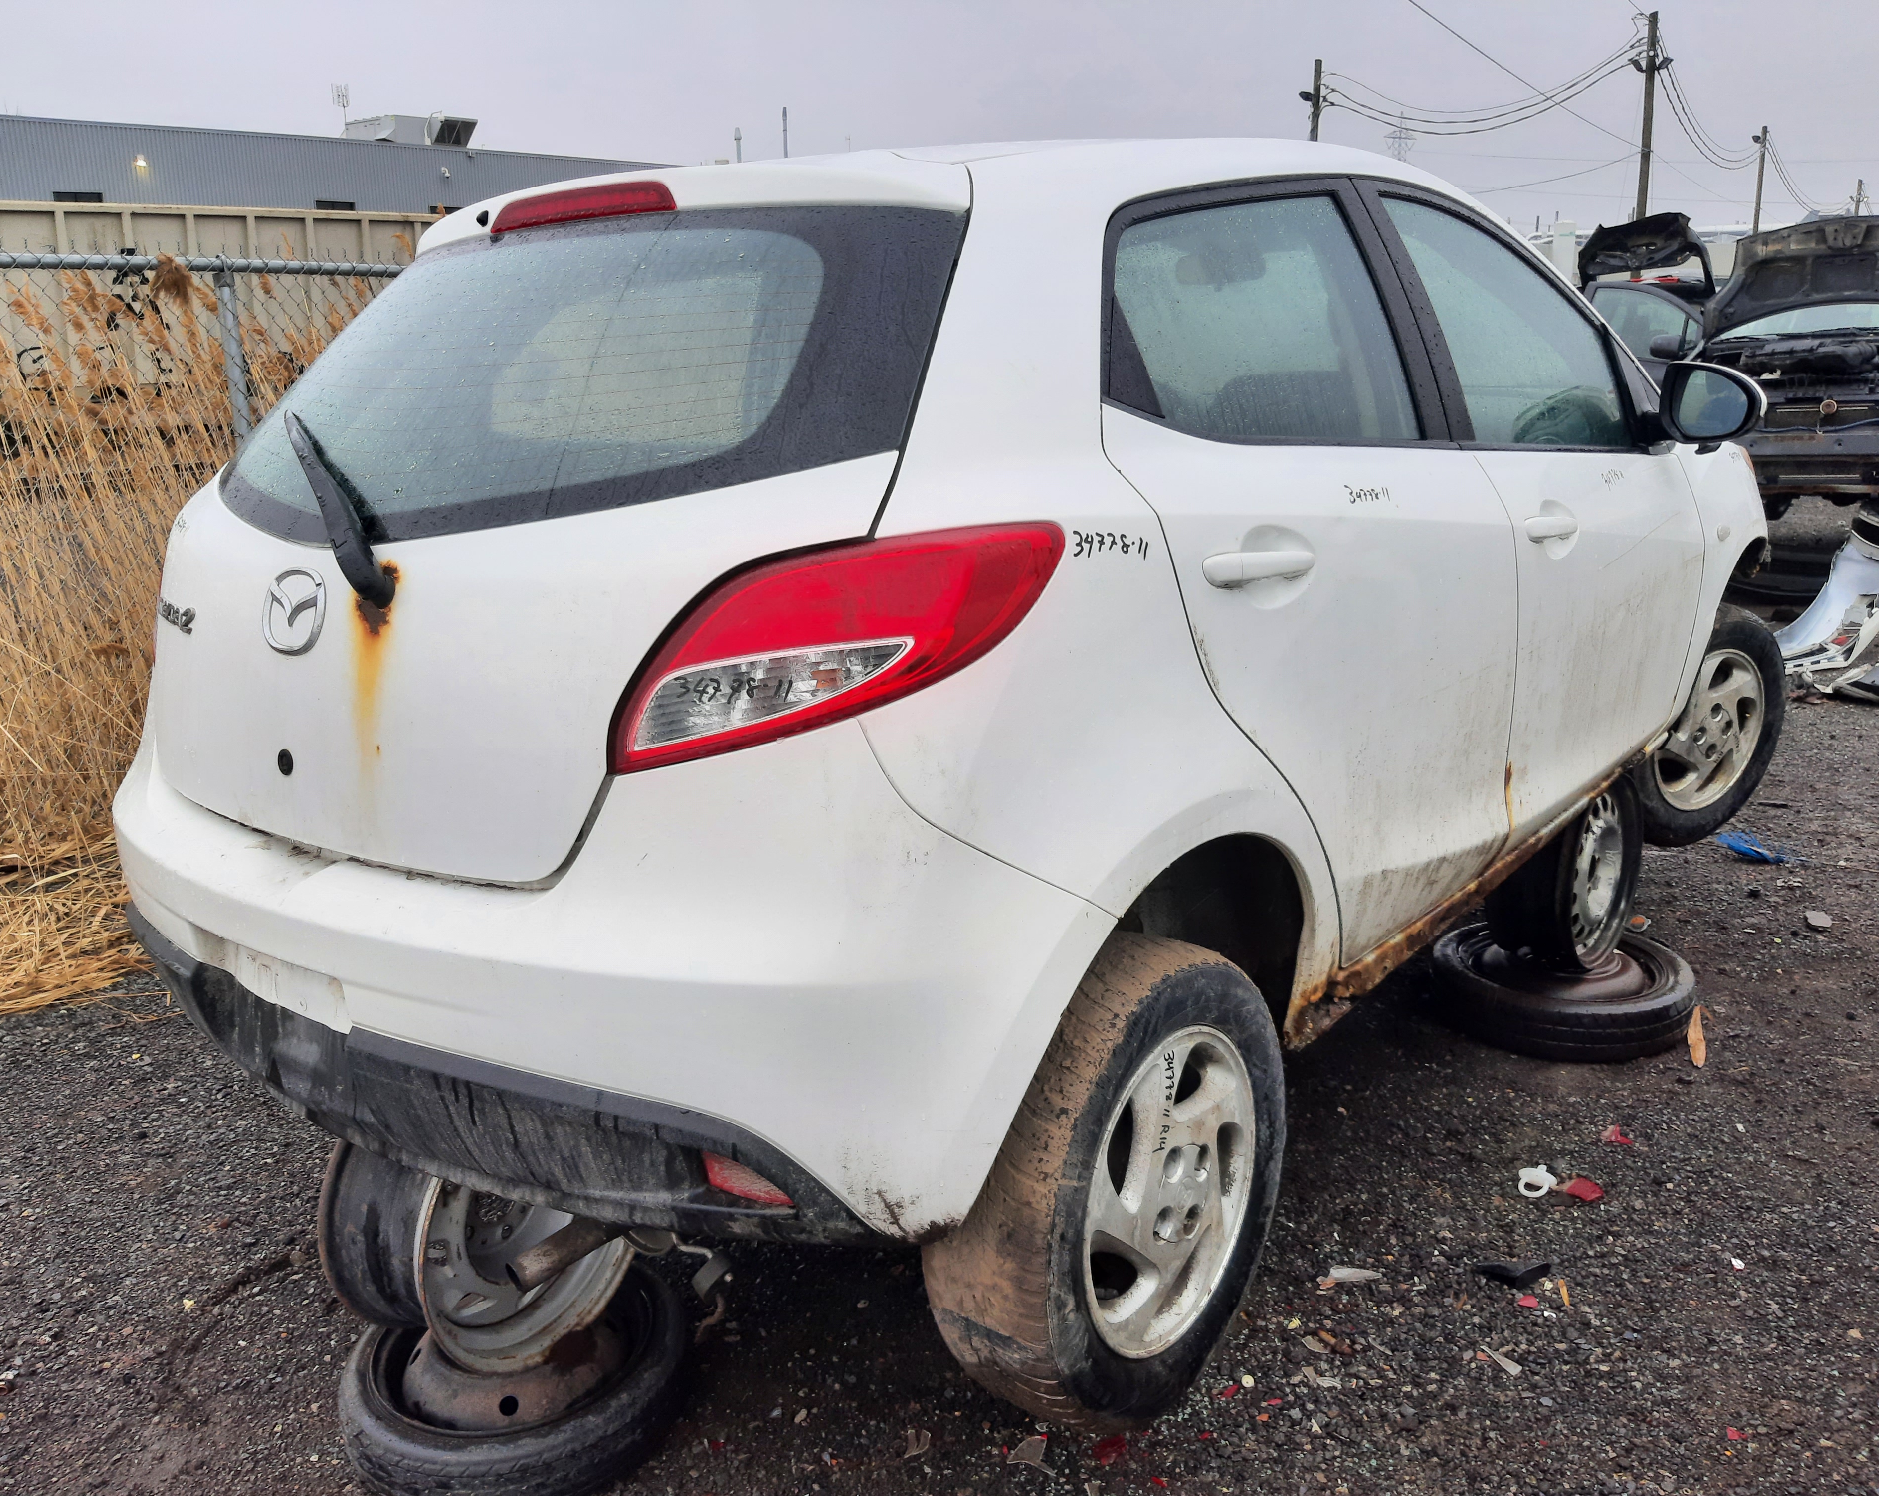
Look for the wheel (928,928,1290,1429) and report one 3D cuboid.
[{"bbox_3d":[0.219,0.512,1.824,0.185,0.580,0.580,9,18,38],"label":"wheel"}]

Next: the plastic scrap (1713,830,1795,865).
[{"bbox_3d":[2.292,0.260,4.193,0.150,0.050,0.210,-10,16,-30],"label":"plastic scrap"}]

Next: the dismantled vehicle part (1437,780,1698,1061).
[{"bbox_3d":[1.302,0.328,3.135,0.530,0.490,0.530,9,18,39],"label":"dismantled vehicle part"}]

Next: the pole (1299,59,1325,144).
[{"bbox_3d":[11.400,-15.400,45.400,0.350,10.000,0.350,-2,14,0],"label":"pole"}]

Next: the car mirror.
[{"bbox_3d":[1.530,-0.677,2.968,0.200,0.170,0.130,9,18,39],"label":"car mirror"}]

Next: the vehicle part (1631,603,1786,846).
[{"bbox_3d":[1.818,-0.057,3.673,0.580,0.580,0.185,-9,16,-26],"label":"vehicle part"}]

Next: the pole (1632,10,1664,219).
[{"bbox_3d":[18.000,-13.700,38.500,0.380,9.500,0.380,-2,14,0],"label":"pole"}]

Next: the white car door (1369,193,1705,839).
[{"bbox_3d":[1.132,-0.441,2.782,0.260,1.070,1.220,9,18,39],"label":"white car door"}]

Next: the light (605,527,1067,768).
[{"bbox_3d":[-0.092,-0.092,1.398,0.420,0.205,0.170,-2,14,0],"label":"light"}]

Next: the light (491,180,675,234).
[{"bbox_3d":[-0.458,-0.690,1.914,0.370,0.045,0.060,9,18,39],"label":"light"}]

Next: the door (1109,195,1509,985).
[{"bbox_3d":[0.487,-0.234,2.027,0.260,1.070,1.080,9,18,39],"label":"door"}]

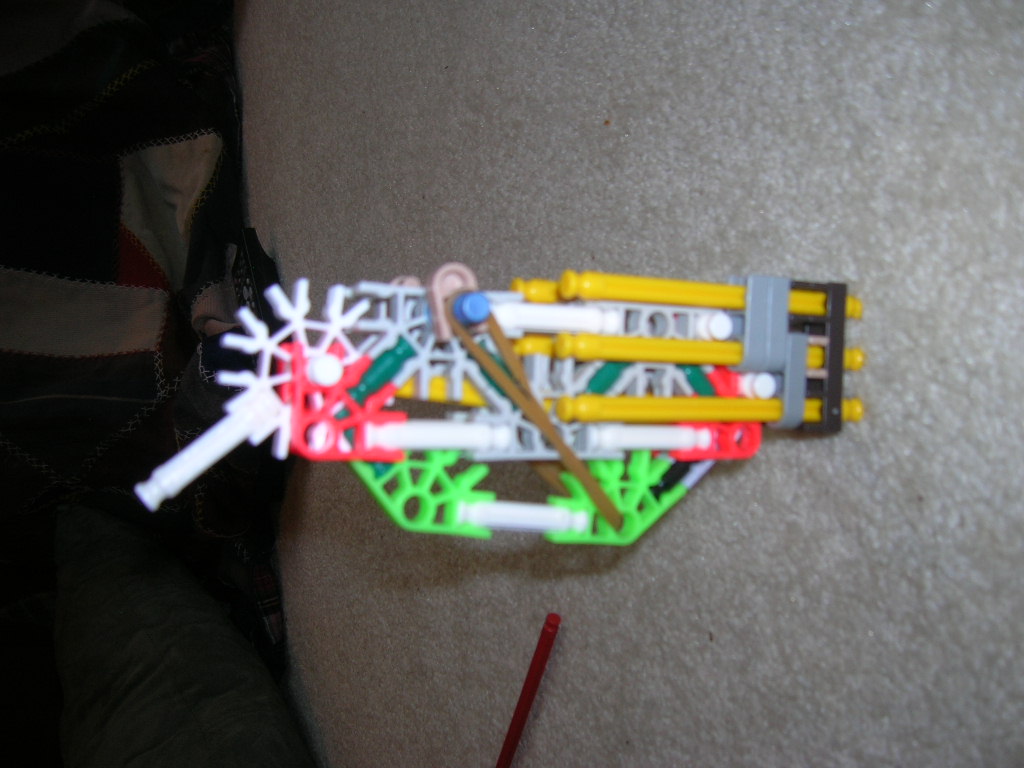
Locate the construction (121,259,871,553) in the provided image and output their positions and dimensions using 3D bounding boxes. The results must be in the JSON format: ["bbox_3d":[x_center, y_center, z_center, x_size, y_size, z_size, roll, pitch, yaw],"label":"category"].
[{"bbox_3d":[0.005,0.006,0.233,0.050,0.173,0.066,180,91,-67],"label":"construction"}]

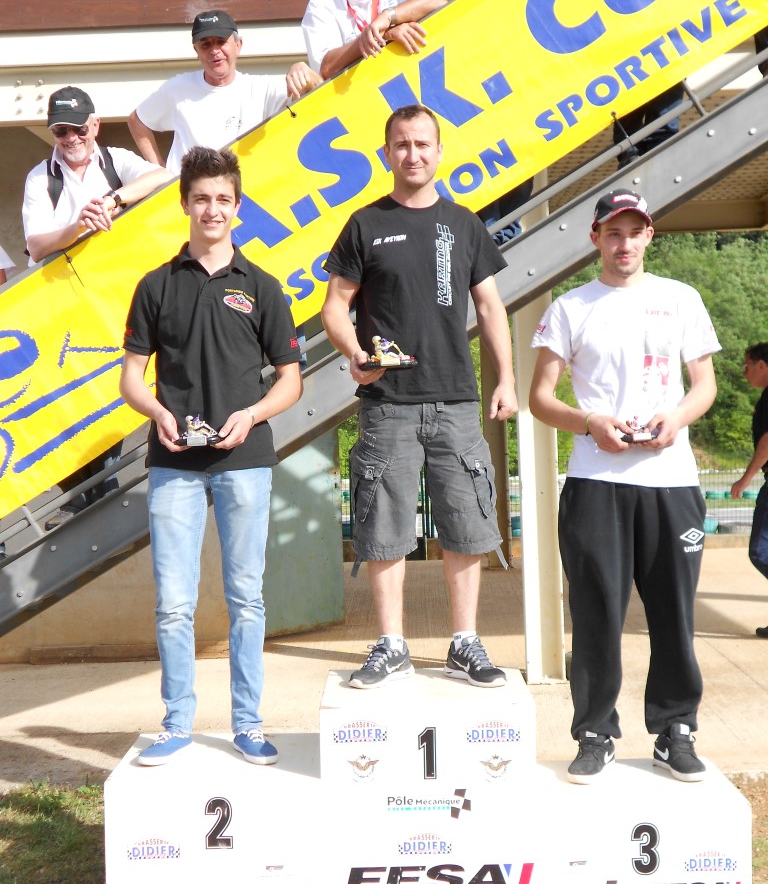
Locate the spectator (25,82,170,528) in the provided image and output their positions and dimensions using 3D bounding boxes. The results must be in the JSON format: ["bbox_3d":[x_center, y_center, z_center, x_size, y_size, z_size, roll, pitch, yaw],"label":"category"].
[{"bbox_3d":[-1.111,-0.520,5.600,0.580,1.720,0.500,-2,1,-10],"label":"spectator"}]

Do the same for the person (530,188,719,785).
[{"bbox_3d":[0.730,0.115,4.400,0.570,1.790,0.430,-2,1,0],"label":"person"}]

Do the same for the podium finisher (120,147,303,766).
[{"bbox_3d":[-0.520,0.020,4.330,0.550,1.820,0.430,-2,1,-3],"label":"podium finisher"}]

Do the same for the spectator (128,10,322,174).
[{"bbox_3d":[-0.612,-0.817,5.600,0.700,1.710,0.450,-2,1,-6],"label":"spectator"}]

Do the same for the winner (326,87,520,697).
[{"bbox_3d":[0.108,-0.155,4.390,0.580,1.770,0.430,-2,1,0],"label":"winner"}]

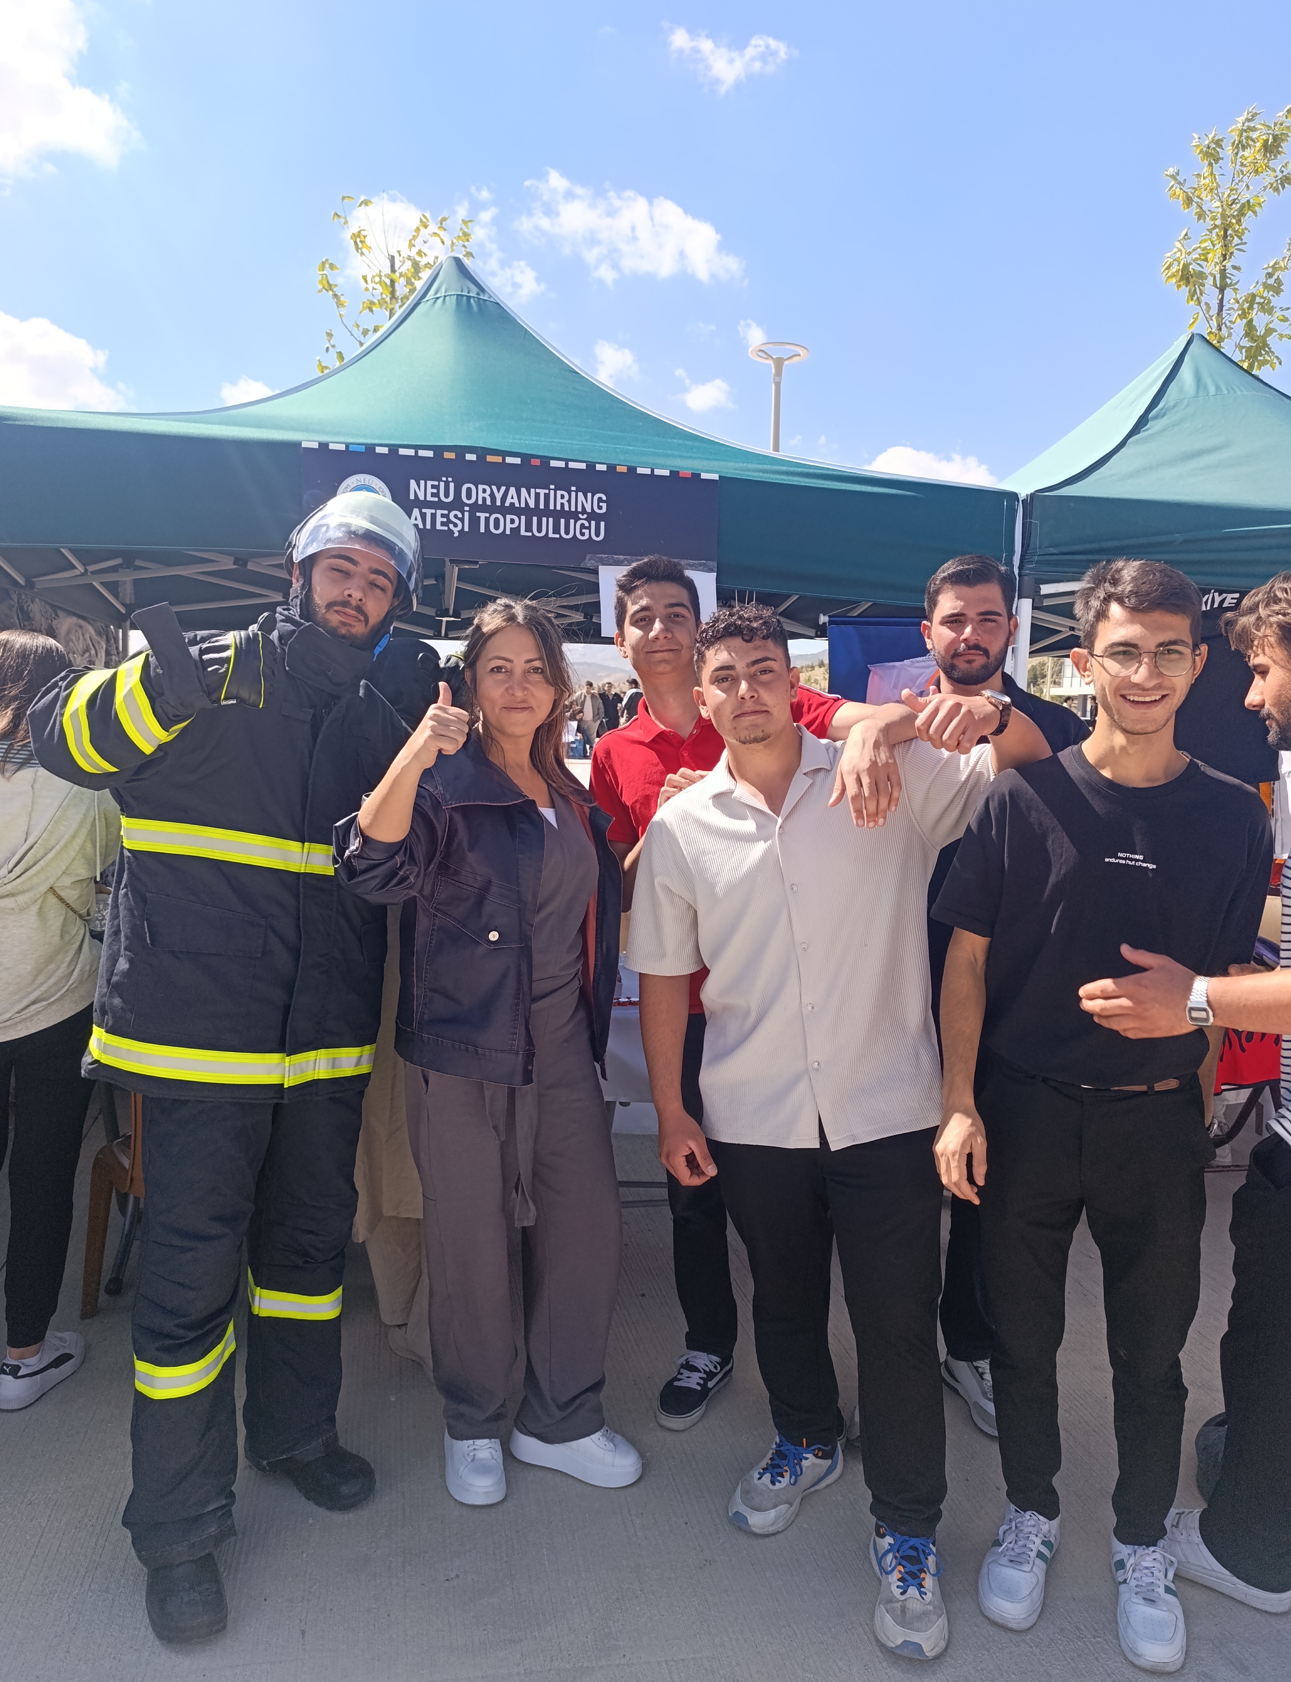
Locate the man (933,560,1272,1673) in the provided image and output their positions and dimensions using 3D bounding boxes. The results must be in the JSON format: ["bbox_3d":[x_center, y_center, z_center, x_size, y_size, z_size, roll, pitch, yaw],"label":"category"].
[{"bbox_3d":[0.741,0.442,1.889,0.520,1.770,0.350,3,7,17],"label":"man"}]

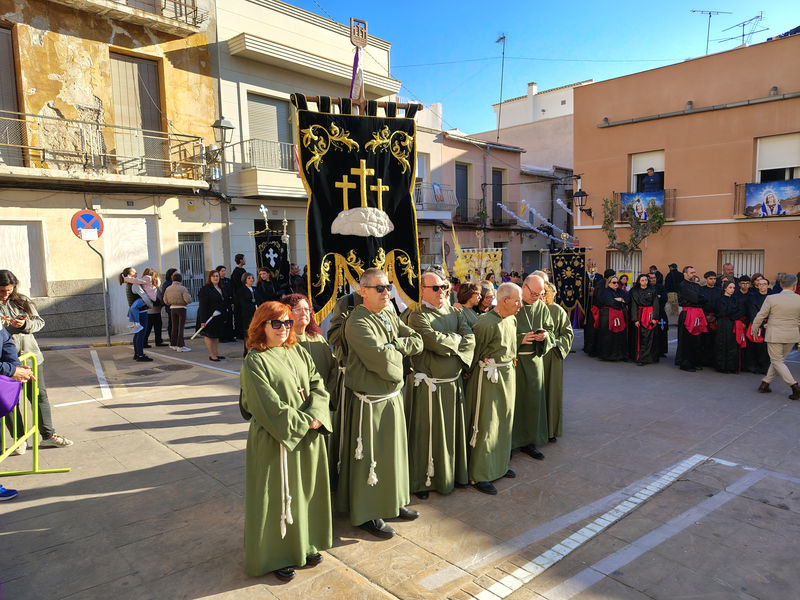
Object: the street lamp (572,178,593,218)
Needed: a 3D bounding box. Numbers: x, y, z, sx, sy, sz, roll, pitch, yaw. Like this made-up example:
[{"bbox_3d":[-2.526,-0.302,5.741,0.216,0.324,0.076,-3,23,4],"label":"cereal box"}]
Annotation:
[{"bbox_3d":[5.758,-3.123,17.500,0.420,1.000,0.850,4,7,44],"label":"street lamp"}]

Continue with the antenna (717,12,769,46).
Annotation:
[{"bbox_3d":[10.883,-8.583,17.600,0.550,1.000,1.400,-4,6,-27],"label":"antenna"}]

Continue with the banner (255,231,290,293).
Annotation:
[{"bbox_3d":[-2.608,-0.754,11.300,0.680,1.300,0.100,-3,6,-19],"label":"banner"}]

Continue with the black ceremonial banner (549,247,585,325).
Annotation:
[{"bbox_3d":[3.241,-0.270,10.700,0.720,1.420,0.100,1,6,21],"label":"black ceremonial banner"}]

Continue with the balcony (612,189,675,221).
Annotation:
[{"bbox_3d":[7.525,-2.913,17.100,1.750,0.950,0.400,4,7,44],"label":"balcony"}]

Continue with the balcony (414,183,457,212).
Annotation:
[{"bbox_3d":[1.218,-3.566,19.300,1.750,1.000,0.550,-5,7,-40],"label":"balcony"}]

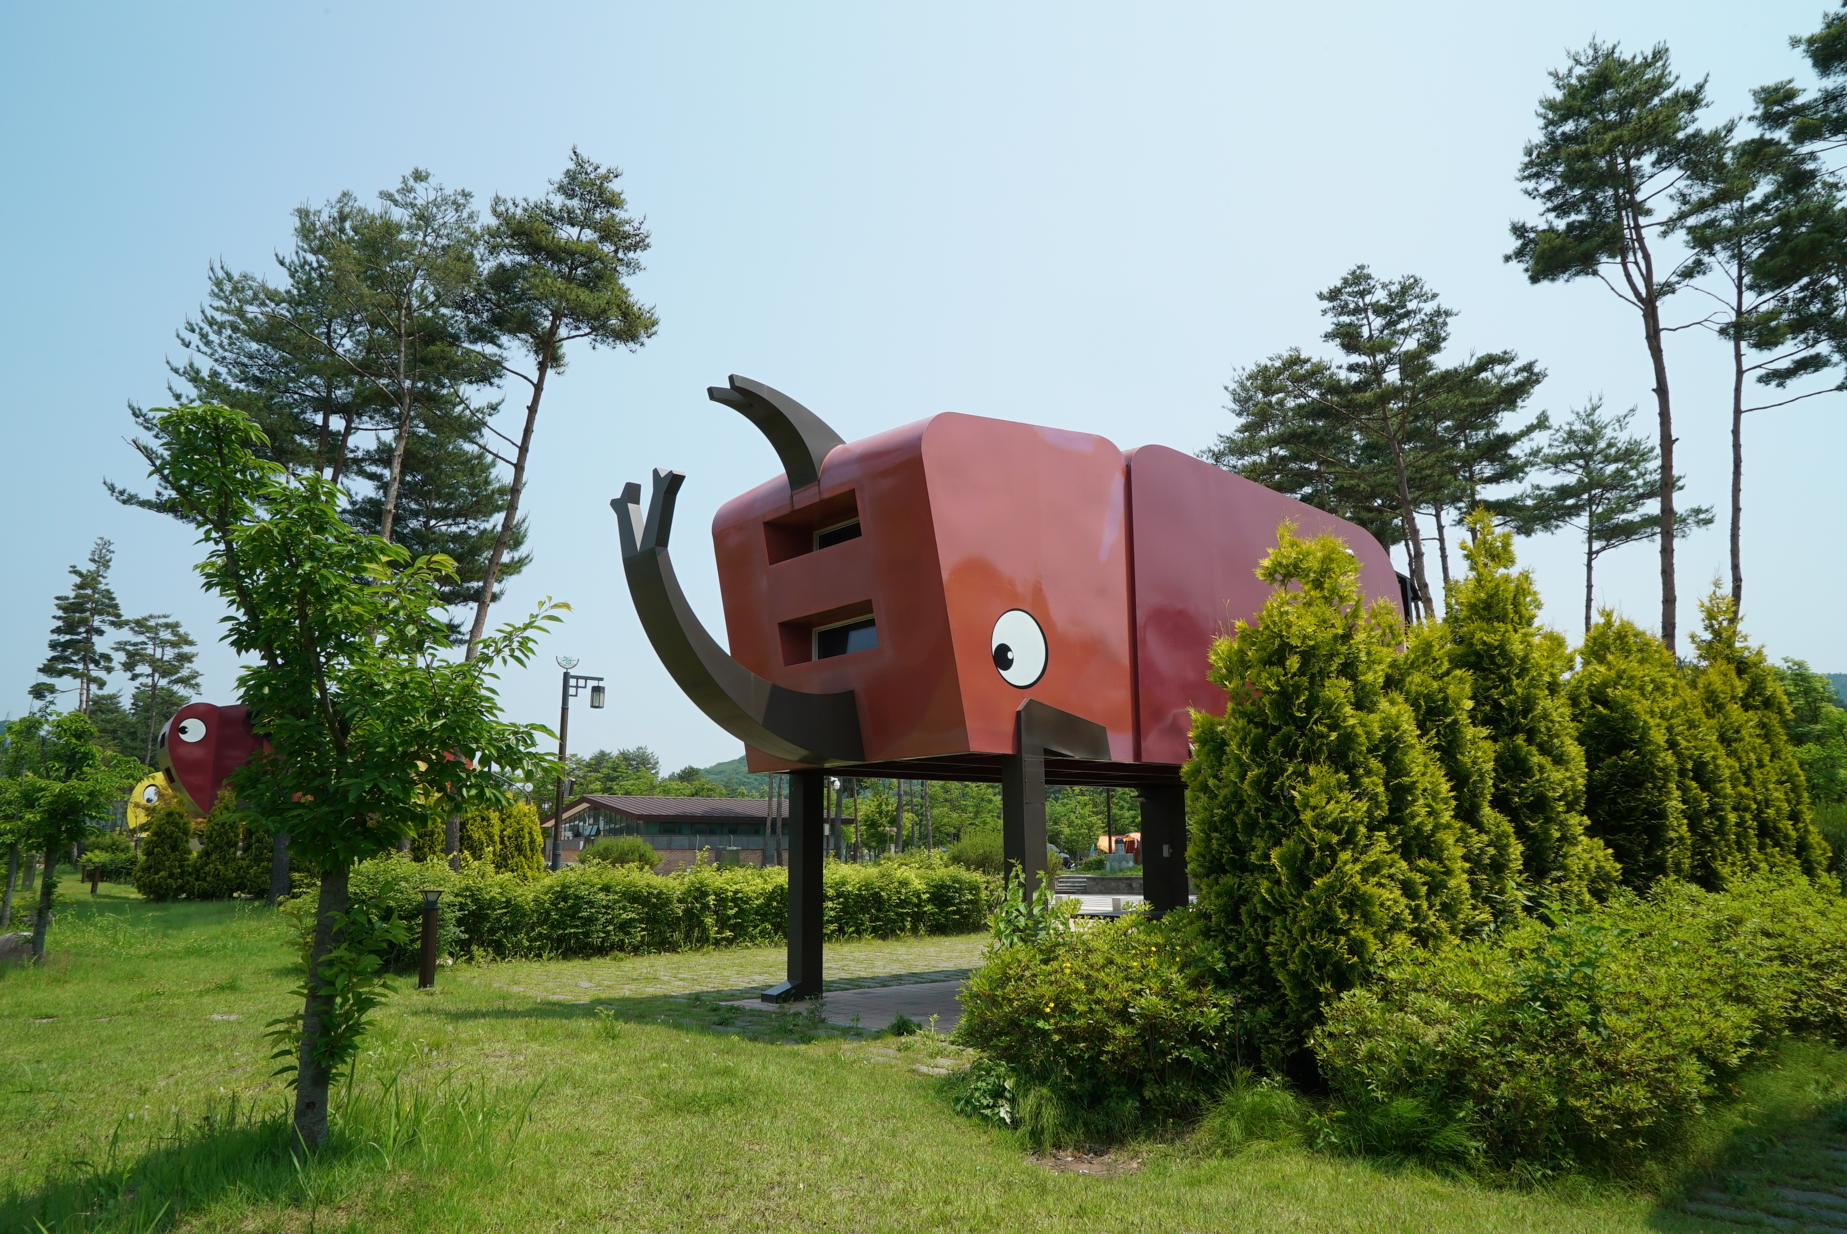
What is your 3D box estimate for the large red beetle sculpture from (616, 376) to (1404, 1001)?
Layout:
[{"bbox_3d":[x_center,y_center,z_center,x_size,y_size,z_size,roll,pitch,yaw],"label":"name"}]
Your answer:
[{"bbox_3d":[1.252,1.113,13.462,9.778,5.743,3.530,9,-14,-40],"label":"large red beetle sculpture"}]

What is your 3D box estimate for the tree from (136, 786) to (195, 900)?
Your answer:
[{"bbox_3d":[-27.625,8.226,44.799,2.204,4.041,2.204,6,-13,-31],"label":"tree"}]

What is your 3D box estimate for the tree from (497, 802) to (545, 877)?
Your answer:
[{"bbox_3d":[-9.651,5.663,29.476,1.118,2.531,1.118,3,-11,-18],"label":"tree"}]

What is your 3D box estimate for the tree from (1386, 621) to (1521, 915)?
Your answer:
[{"bbox_3d":[3.705,1.593,9.056,1.160,3.186,1.160,-4,-11,22],"label":"tree"}]

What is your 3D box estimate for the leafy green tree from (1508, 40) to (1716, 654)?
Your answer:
[{"bbox_3d":[15.979,-3.703,27.150,4.420,20.080,4.420,-7,-13,31],"label":"leafy green tree"}]

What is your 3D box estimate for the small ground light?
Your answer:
[{"bbox_3d":[-5.533,3.605,13.834,0.292,1.108,0.292,4,-12,-21],"label":"small ground light"}]

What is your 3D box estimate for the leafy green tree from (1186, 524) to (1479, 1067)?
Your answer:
[{"bbox_3d":[2.790,1.171,8.476,1.916,3.730,1.916,-4,-11,18],"label":"leafy green tree"}]

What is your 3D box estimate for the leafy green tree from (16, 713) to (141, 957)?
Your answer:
[{"bbox_3d":[-13.277,3.372,19.344,1.971,3.770,1.971,7,-13,-33],"label":"leafy green tree"}]

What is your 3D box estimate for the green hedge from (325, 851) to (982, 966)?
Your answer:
[{"bbox_3d":[-3.253,4.806,20.872,1.300,1.350,12.272,-11,-15,43],"label":"green hedge"}]

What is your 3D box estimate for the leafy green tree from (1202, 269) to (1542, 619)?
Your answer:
[{"bbox_3d":[10.122,-0.924,27.068,7.162,14.363,7.162,-4,-11,21],"label":"leafy green tree"}]

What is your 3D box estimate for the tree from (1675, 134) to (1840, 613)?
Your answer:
[{"bbox_3d":[17.272,-2.308,24.766,3.264,16.175,3.264,-8,-12,35],"label":"tree"}]

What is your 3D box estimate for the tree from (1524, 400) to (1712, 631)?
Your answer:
[{"bbox_3d":[19.317,0.651,33.439,5.091,13.829,5.091,-7,-12,30],"label":"tree"}]

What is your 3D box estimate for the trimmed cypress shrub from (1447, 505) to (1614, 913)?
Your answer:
[{"bbox_3d":[4.841,1.216,10.138,1.385,4.290,1.385,-5,-11,25],"label":"trimmed cypress shrub"}]

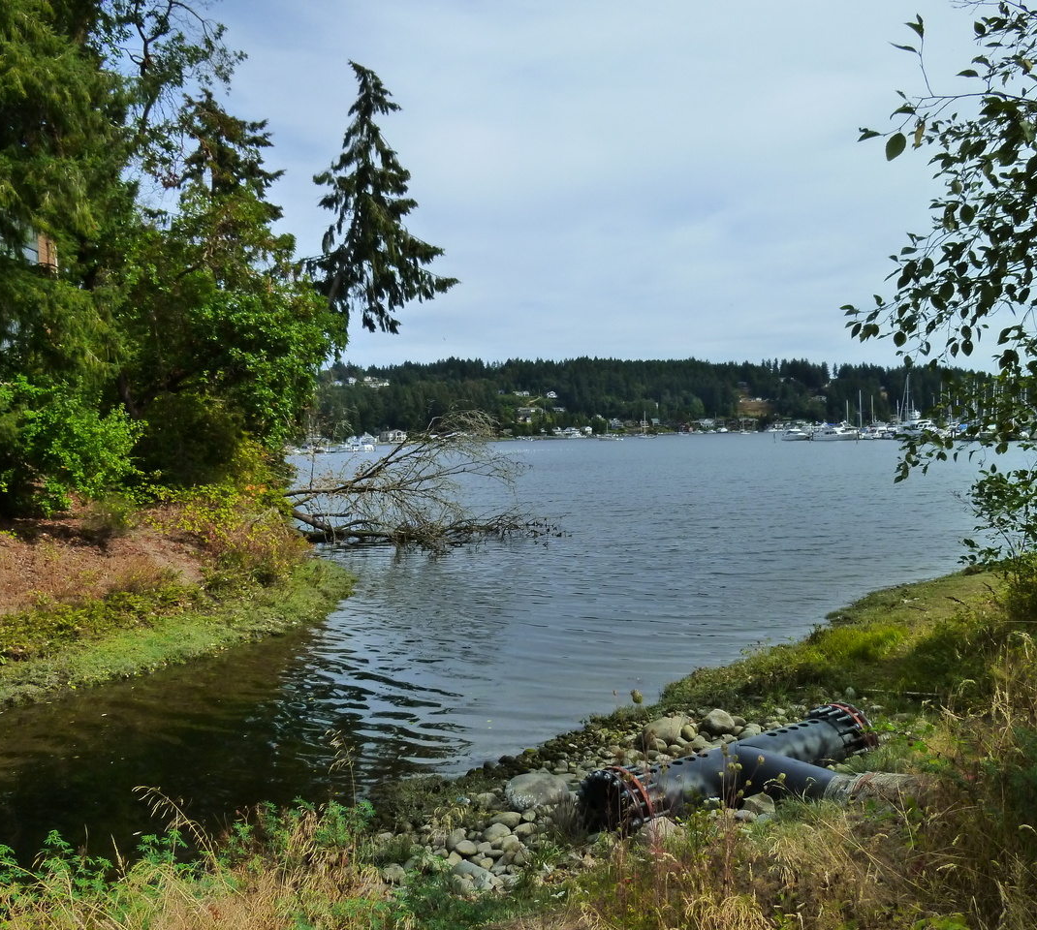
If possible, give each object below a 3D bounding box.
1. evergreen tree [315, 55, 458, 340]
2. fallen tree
[{"bbox_3d":[-5.542,-7.147,34.500,6.000,16.000,5.600,-1,2,0],"label":"evergreen tree"},{"bbox_3d":[-3.628,0.456,31.200,9.300,4.300,4.200,-1,2,-7],"label":"fallen tree"}]

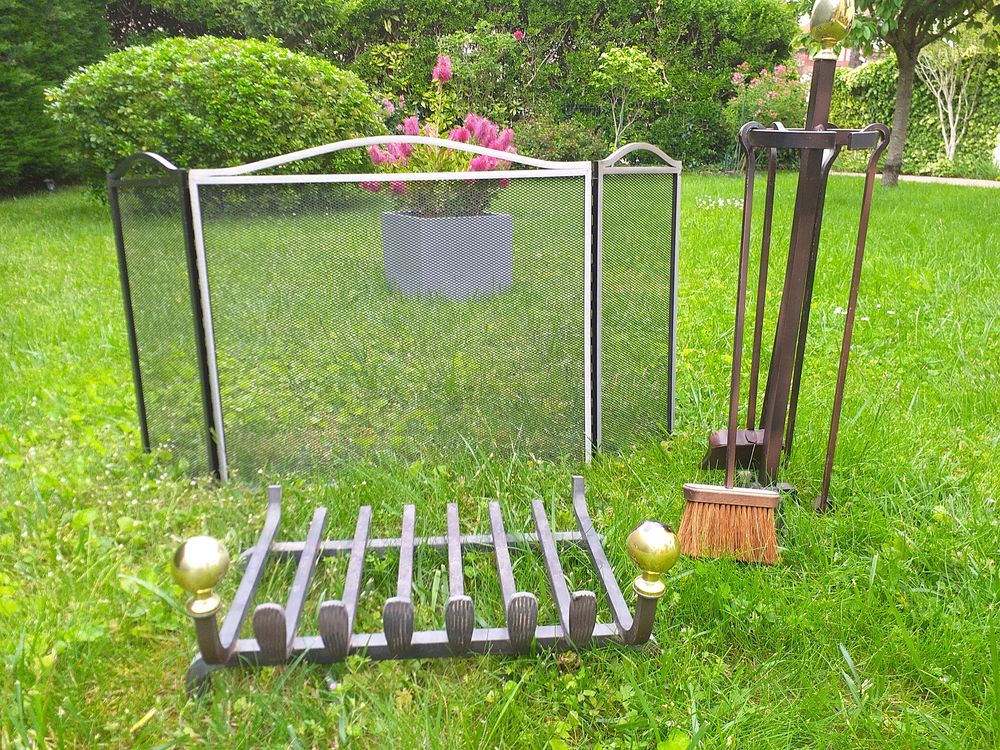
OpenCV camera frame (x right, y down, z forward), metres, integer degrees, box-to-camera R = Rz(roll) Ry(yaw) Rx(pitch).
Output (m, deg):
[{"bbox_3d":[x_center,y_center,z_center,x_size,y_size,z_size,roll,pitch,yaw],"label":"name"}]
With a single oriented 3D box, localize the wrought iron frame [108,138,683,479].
[{"bbox_3d":[-0.180,-0.122,1.400,1.086,0.598,0.176,-2,14,-3],"label":"wrought iron frame"}]

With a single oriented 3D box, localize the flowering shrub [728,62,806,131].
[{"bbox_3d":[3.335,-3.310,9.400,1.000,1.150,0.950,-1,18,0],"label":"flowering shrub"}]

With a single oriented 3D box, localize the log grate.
[{"bbox_3d":[-0.083,0.213,0.941,0.515,0.215,0.370,-1,18,-2],"label":"log grate"}]

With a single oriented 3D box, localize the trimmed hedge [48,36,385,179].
[{"bbox_3d":[-2.509,-2.228,6.600,2.800,1.380,2.200,-1,18,0],"label":"trimmed hedge"}]

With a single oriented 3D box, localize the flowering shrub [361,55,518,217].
[{"bbox_3d":[-0.226,-0.882,2.800,0.580,0.560,0.500,-1,18,0],"label":"flowering shrub"}]

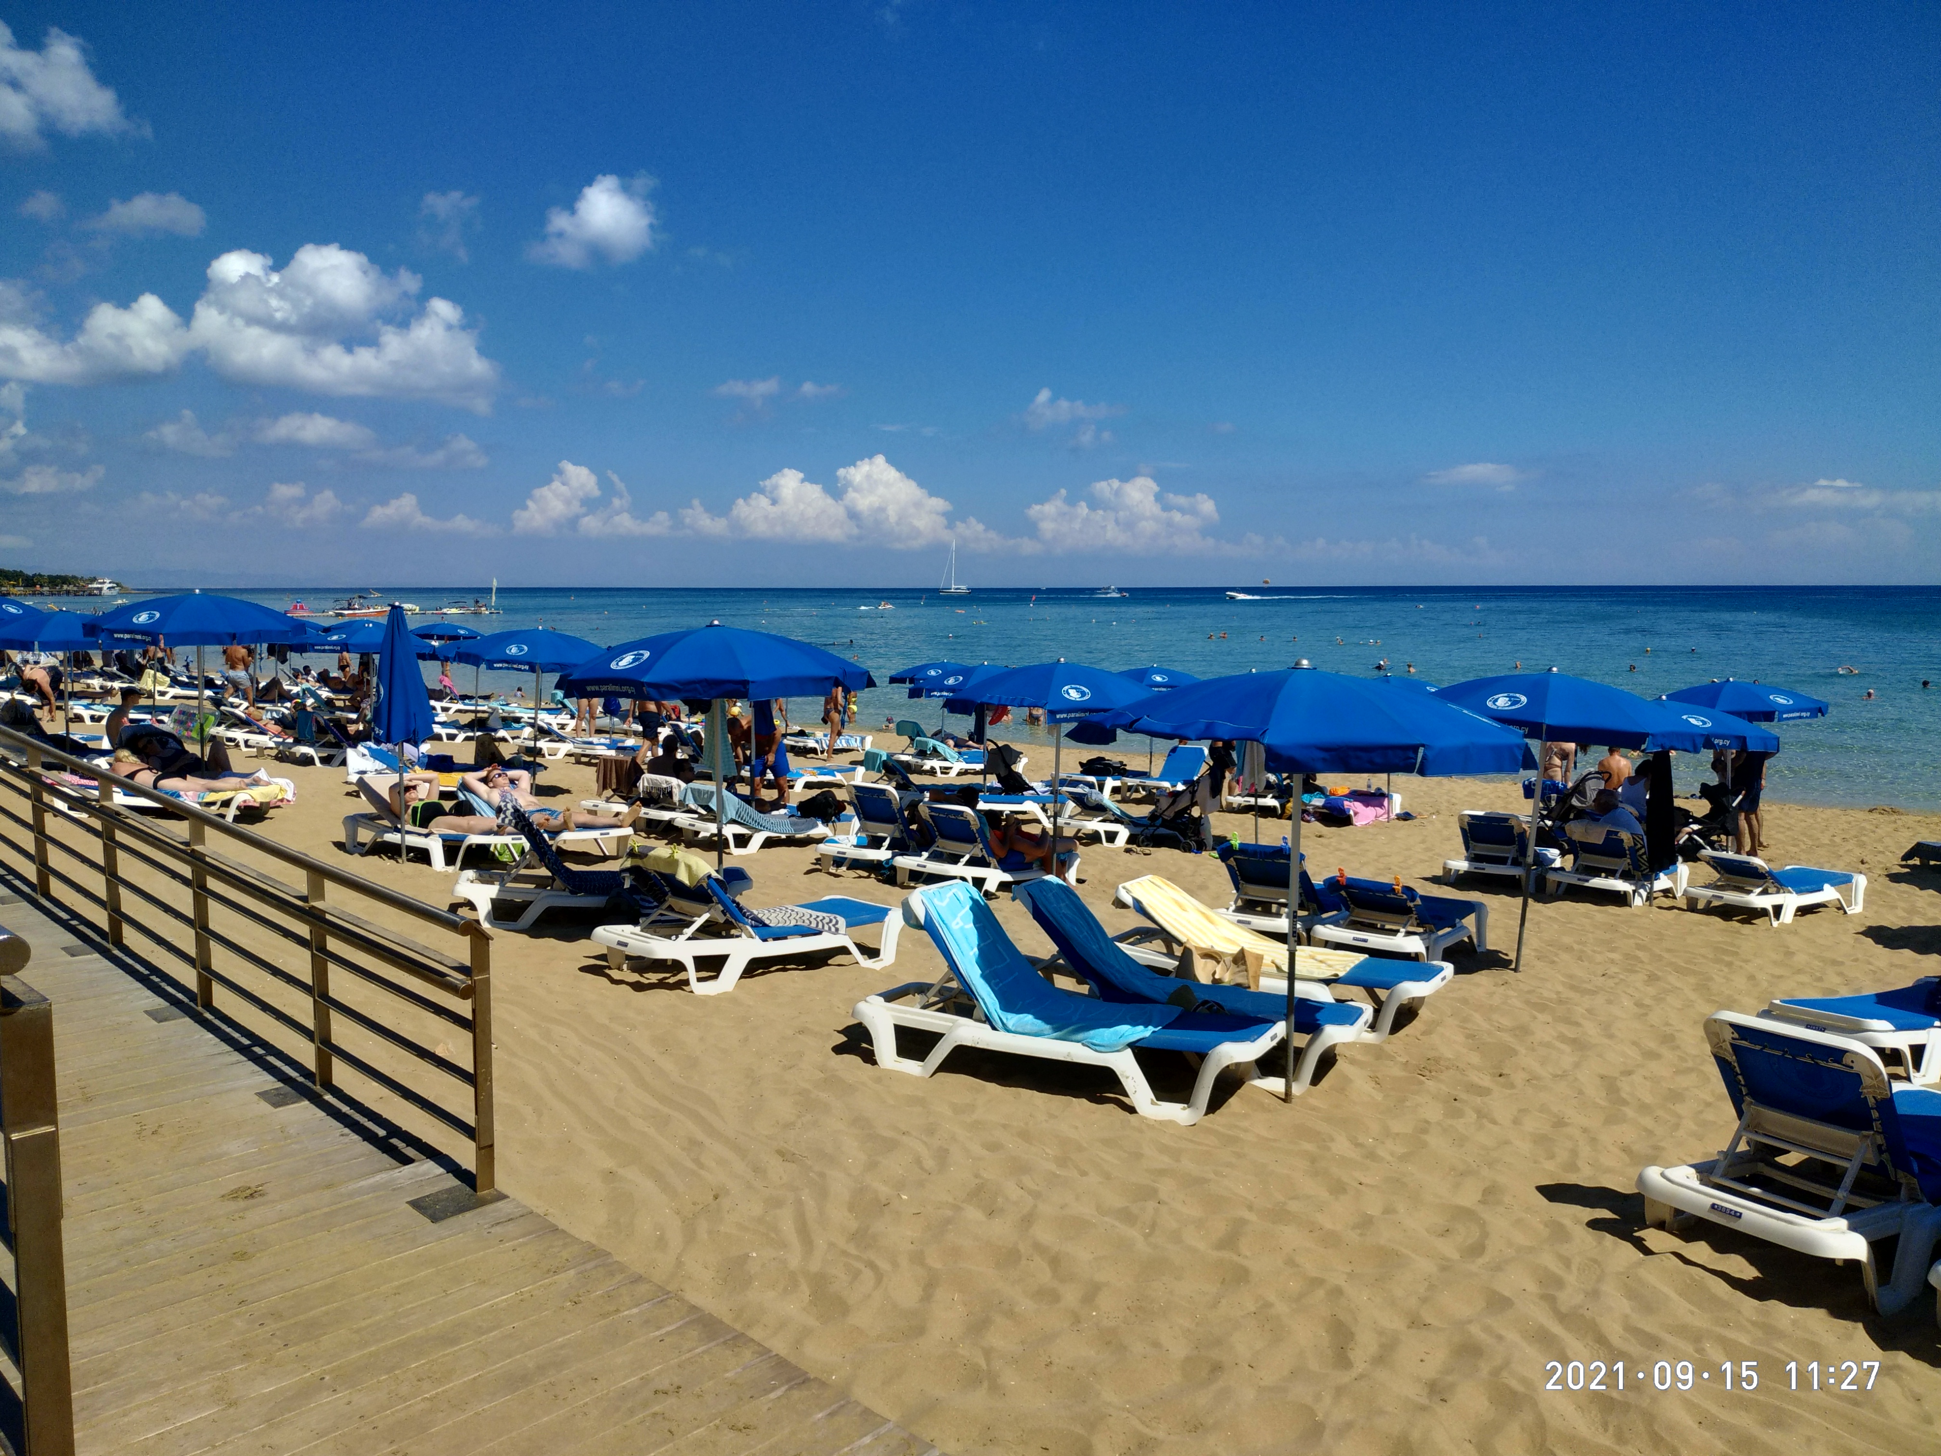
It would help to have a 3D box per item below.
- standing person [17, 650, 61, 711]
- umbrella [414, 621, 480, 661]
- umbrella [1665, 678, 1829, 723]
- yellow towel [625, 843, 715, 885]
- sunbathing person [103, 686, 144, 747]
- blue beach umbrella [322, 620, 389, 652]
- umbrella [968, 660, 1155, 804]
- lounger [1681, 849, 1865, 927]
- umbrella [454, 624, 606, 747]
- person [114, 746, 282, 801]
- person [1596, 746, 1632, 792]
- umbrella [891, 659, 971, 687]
[{"bbox_3d":[-16.225,-0.609,23.564,0.750,1.050,0.600,-5,8,-41],"label":"standing person"},{"bbox_3d":[-13.625,-1.771,35.101,2.050,1.950,2.050,0,6,0],"label":"umbrella"},{"bbox_3d":[8.093,0.570,14.437,2.100,2.200,2.100,0,6,0],"label":"umbrella"},{"bbox_3d":[-1.812,0.900,8.257,0.680,0.260,0.260,5,4,43],"label":"yellow towel"},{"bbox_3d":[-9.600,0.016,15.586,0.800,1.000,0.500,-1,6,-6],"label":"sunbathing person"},{"bbox_3d":[-9.444,-0.585,21.254,2.100,2.200,2.100,0,6,0],"label":"blue beach umbrella"},{"bbox_3d":[0.811,0.444,12.011,2.100,2.120,2.100,0,6,0],"label":"umbrella"},{"bbox_3d":[6.846,1.282,11.376,1.920,0.560,0.710,-1,5,-36],"label":"lounger"},{"bbox_3d":[-5.239,-0.249,16.502,2.050,1.970,2.050,0,6,0],"label":"umbrella"},{"bbox_3d":[-6.704,0.406,11.633,1.680,0.280,0.500,2,6,17],"label":"person"},{"bbox_3d":[9.327,0.980,19.585,0.480,1.650,0.300,3,7,27],"label":"person"},{"bbox_3d":[-0.450,-0.271,24.301,2.050,1.950,2.050,0,6,0],"label":"umbrella"}]

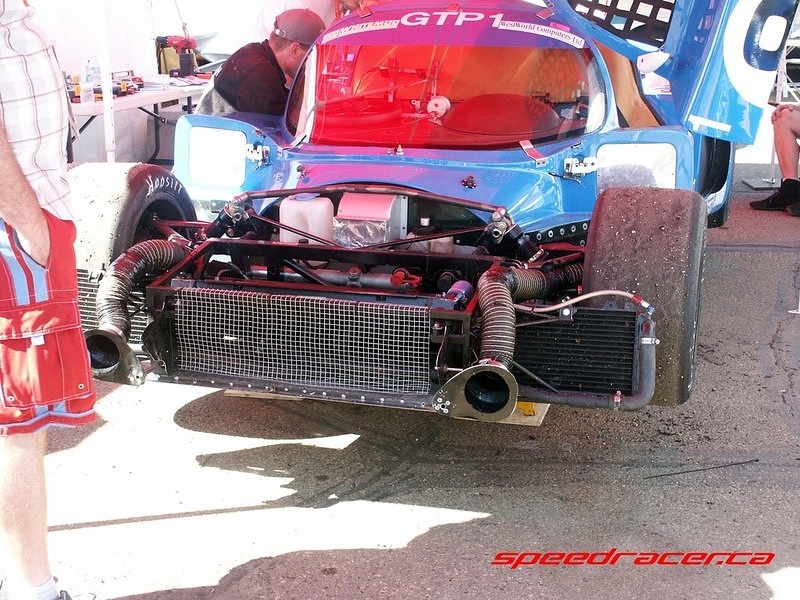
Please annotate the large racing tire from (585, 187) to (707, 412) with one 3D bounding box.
[{"bbox_3d":[0.691,-0.011,3.625,0.280,0.602,0.602,4,15,16],"label":"large racing tire"}]

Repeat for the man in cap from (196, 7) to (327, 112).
[{"bbox_3d":[-0.550,-0.580,5.400,0.720,1.220,0.530,-5,15,-21],"label":"man in cap"}]

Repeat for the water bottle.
[{"bbox_3d":[-1.545,-1.081,6.400,0.067,0.208,0.067,0,14,0],"label":"water bottle"}]

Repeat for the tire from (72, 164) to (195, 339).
[{"bbox_3d":[-0.867,-0.118,4.030,0.280,0.602,0.602,4,15,16],"label":"tire"}]

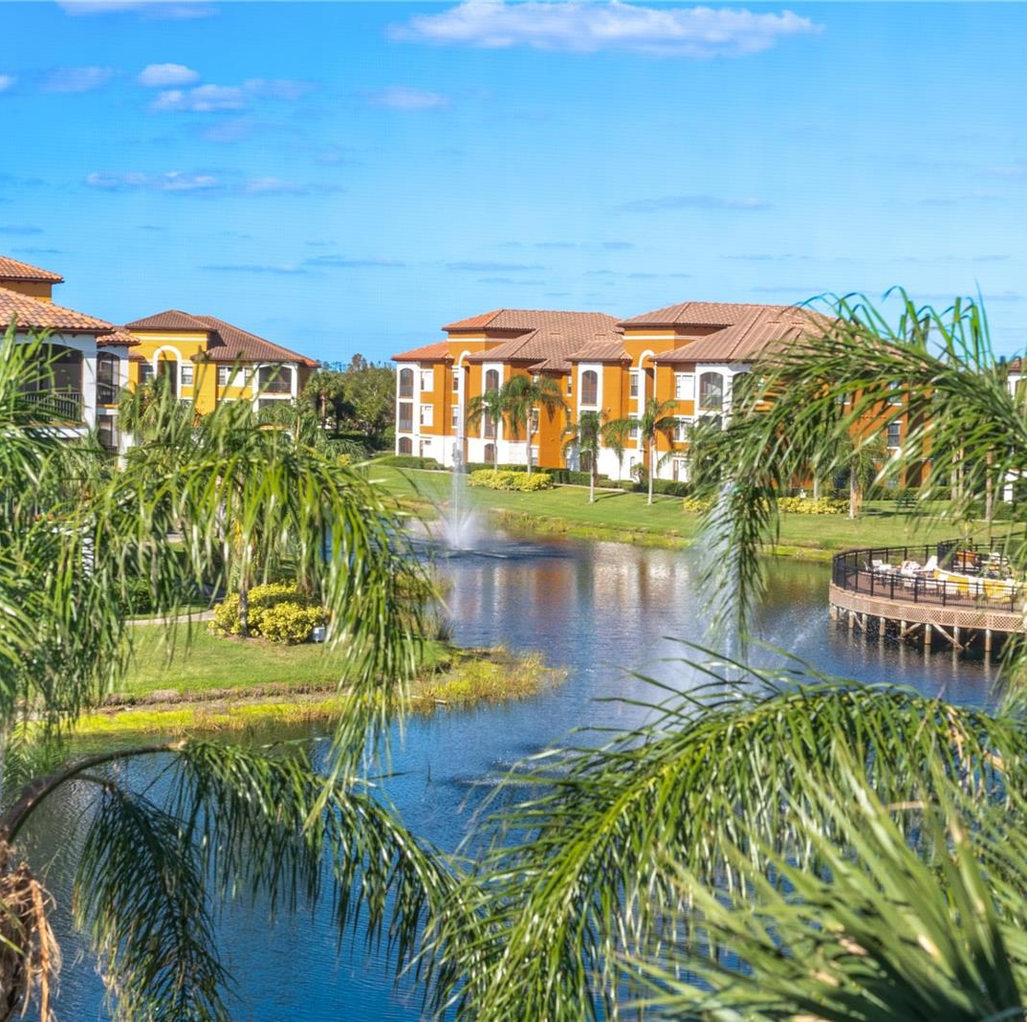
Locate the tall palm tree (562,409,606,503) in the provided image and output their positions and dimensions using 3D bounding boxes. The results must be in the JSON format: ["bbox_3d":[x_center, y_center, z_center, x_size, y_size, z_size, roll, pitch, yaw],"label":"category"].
[{"bbox_3d":[5.220,-3.993,156.000,3.330,6.840,3.400,1,3,2],"label":"tall palm tree"}]

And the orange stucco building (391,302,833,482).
[{"bbox_3d":[10.845,-9.916,180.913,20.500,14.300,53.370,-1,4,-31],"label":"orange stucco building"}]

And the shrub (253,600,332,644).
[{"bbox_3d":[-7.626,3.855,73.300,2.600,1.480,2.200,1,3,-6],"label":"shrub"}]

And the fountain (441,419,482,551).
[{"bbox_3d":[-3.156,-1.560,129.000,2.470,7.980,2.400,1,3,-1],"label":"fountain"}]

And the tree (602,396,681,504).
[{"bbox_3d":[9.310,-4.375,154.000,5.720,7.800,5.200,1,3,3],"label":"tree"}]

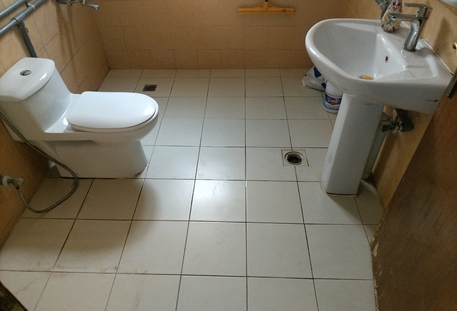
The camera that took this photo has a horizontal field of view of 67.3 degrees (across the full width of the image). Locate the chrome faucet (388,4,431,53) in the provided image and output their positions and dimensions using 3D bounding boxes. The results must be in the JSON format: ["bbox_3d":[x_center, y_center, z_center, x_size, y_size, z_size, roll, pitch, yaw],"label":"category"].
[{"bbox_3d":[0.720,-0.516,1.401,0.157,0.178,0.048,1,42,2],"label":"chrome faucet"}]

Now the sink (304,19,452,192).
[{"bbox_3d":[0.593,-0.157,1.727,0.500,0.825,0.615,1,42,2],"label":"sink"}]

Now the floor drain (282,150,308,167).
[{"bbox_3d":[0.419,0.018,2.158,0.152,0.010,0.152,1,42,2],"label":"floor drain"}]

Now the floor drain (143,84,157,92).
[{"bbox_3d":[-0.641,-0.552,2.823,0.101,0.010,0.101,1,42,2],"label":"floor drain"}]

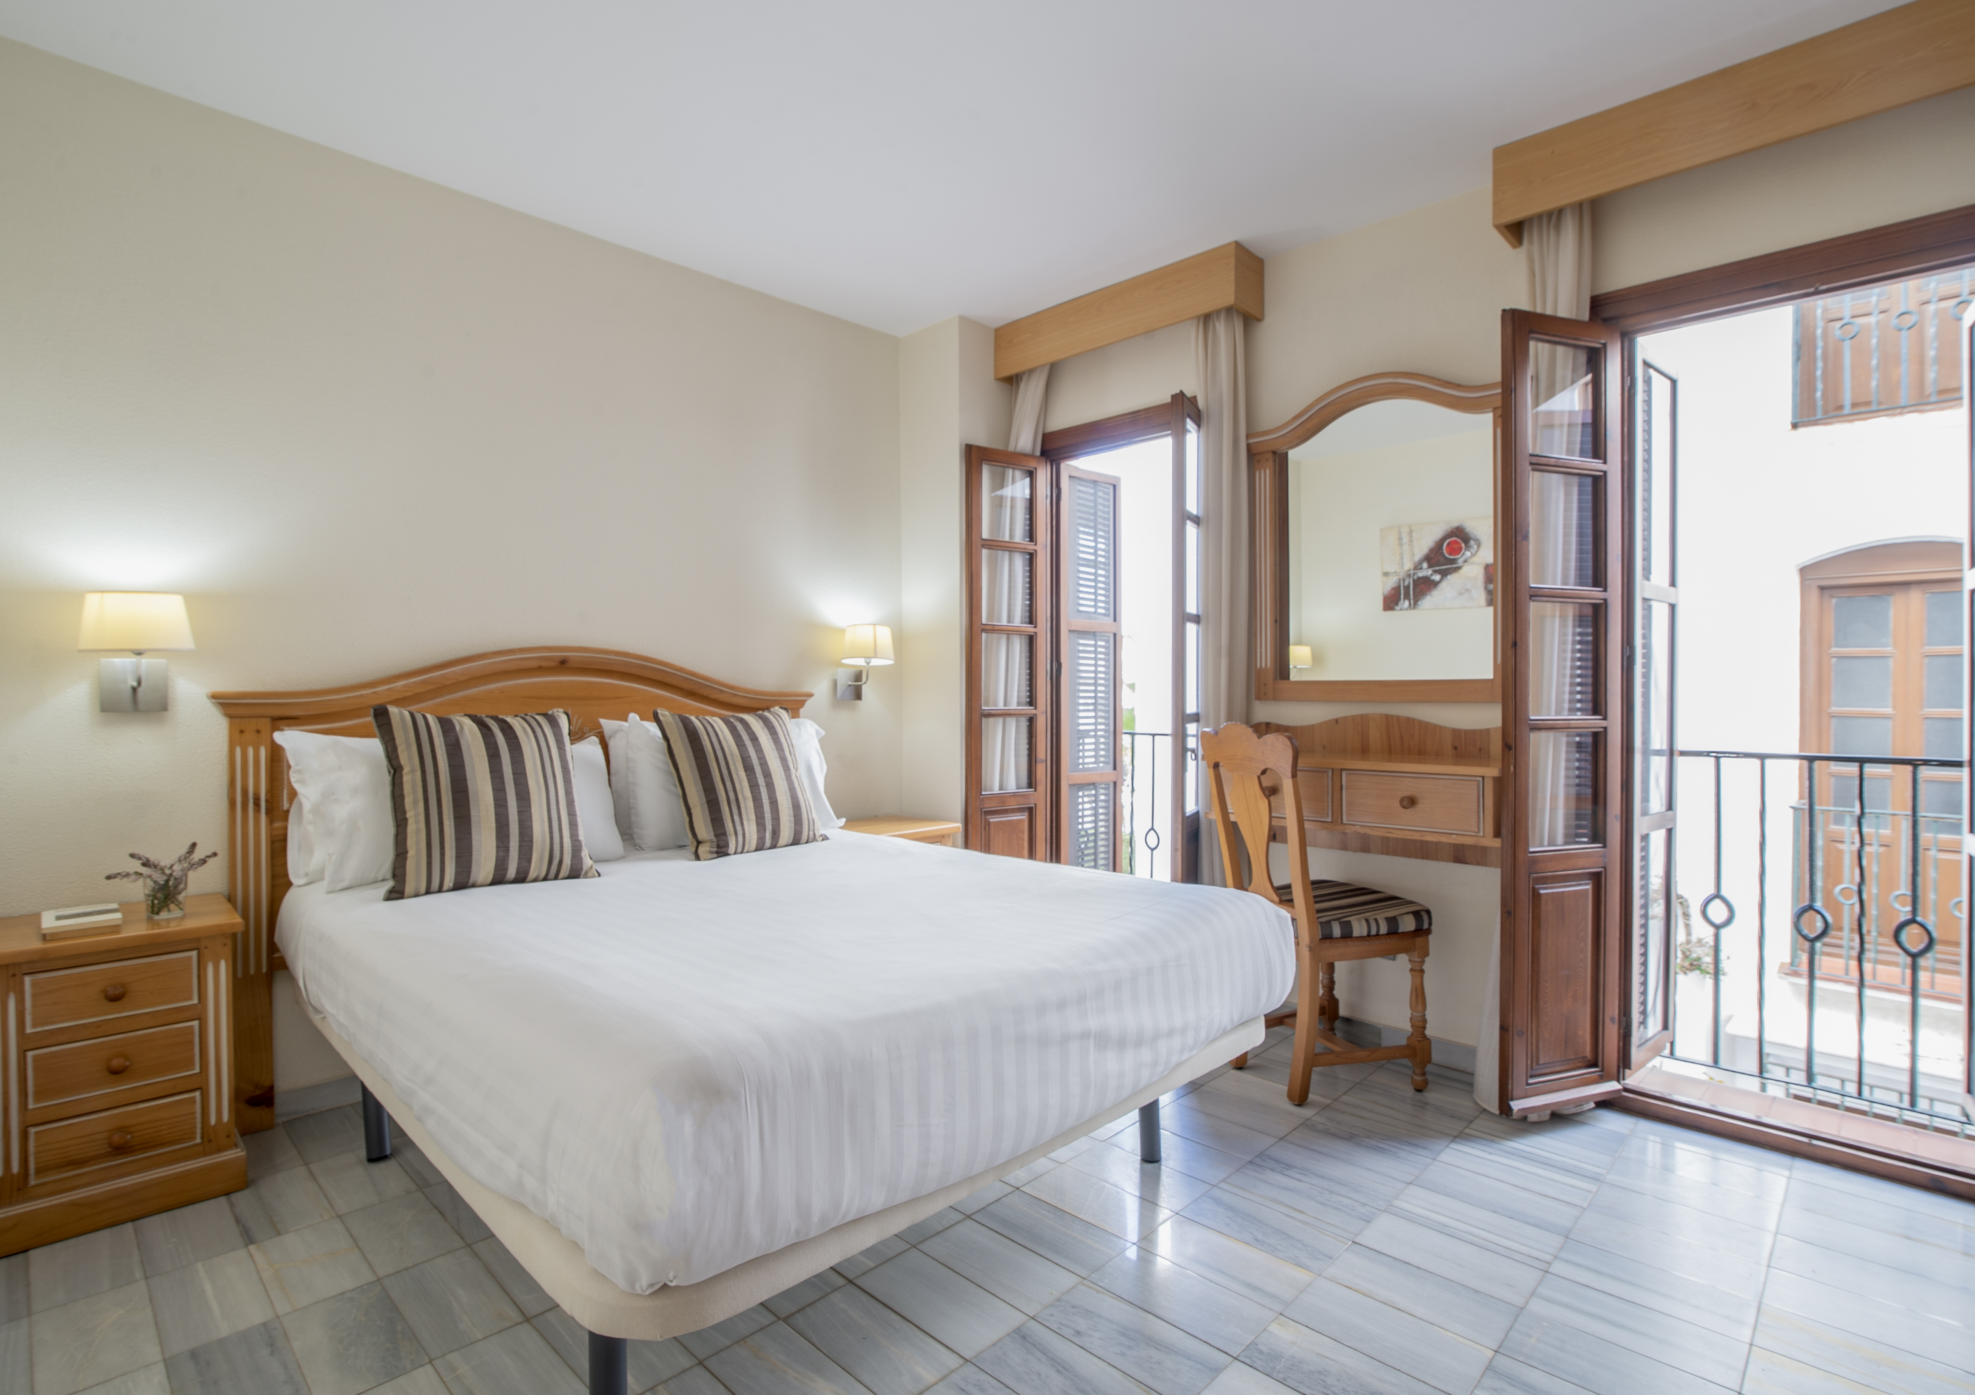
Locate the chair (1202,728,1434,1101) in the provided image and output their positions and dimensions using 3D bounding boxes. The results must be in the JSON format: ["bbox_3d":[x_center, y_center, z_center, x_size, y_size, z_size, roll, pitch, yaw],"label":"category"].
[{"bbox_3d":[0.967,0.584,2.731,0.523,1.005,0.481,0,1,-21],"label":"chair"}]

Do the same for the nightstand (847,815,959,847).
[{"bbox_3d":[-0.383,0.783,3.564,0.425,0.592,0.335,0,1,-44],"label":"nightstand"}]

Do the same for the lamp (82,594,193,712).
[{"bbox_3d":[-1.929,-0.103,2.113,0.200,0.280,0.235,0,1,-44],"label":"lamp"}]

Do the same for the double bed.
[{"bbox_3d":[-0.610,0.473,2.235,1.790,1.235,1.930,0,1,-44],"label":"double bed"}]

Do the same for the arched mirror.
[{"bbox_3d":[1.194,-0.488,2.852,0.840,1.020,0.050,0,1,44],"label":"arched mirror"}]

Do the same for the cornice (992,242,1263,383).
[{"bbox_3d":[0.481,-1.365,3.427,1.055,0.205,0.195,0,1,44],"label":"cornice"}]

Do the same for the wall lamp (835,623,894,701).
[{"bbox_3d":[-0.463,-0.121,3.548,0.200,0.280,0.235,0,1,-44],"label":"wall lamp"}]

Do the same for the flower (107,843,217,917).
[{"bbox_3d":[-1.886,0.421,2.131,0.190,0.160,0.150,0,1,-44],"label":"flower"}]

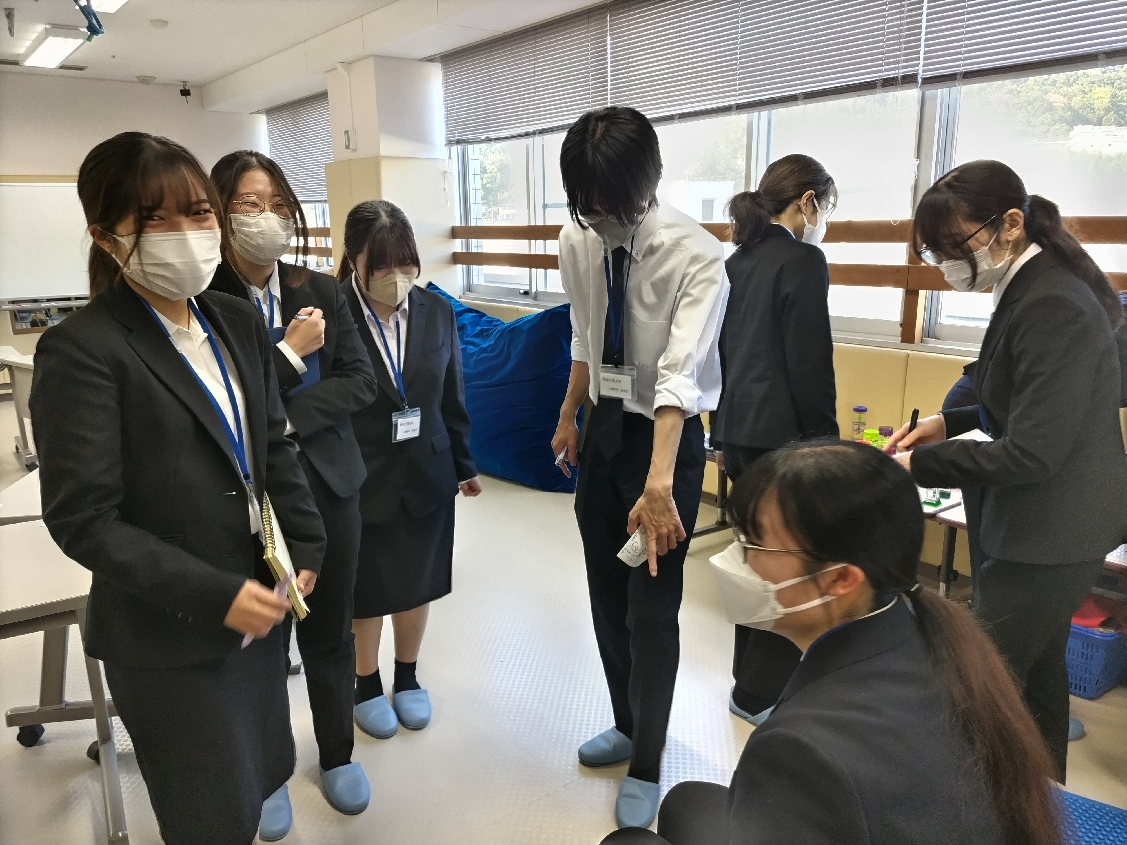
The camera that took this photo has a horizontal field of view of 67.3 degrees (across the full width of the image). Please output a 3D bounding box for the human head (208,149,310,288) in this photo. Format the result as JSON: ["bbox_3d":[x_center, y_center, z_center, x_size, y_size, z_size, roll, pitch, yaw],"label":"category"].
[{"bbox_3d":[-0.655,-0.443,1.823,0.200,0.290,0.210,-7,15,-25],"label":"human head"}]

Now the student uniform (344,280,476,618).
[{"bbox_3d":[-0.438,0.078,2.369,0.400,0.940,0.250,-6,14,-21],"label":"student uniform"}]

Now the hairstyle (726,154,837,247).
[{"bbox_3d":[0.573,-0.584,2.233,0.260,0.225,0.180,-4,14,-14],"label":"hairstyle"}]

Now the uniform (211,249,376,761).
[{"bbox_3d":[-0.631,0.259,2.008,0.430,1.230,0.280,-7,14,-23],"label":"uniform"}]

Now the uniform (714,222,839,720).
[{"bbox_3d":[0.577,0.139,2.392,0.270,1.350,0.390,-9,15,-31],"label":"uniform"}]

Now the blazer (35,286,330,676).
[{"bbox_3d":[-0.599,0.076,1.320,0.290,0.610,0.420,11,18,42],"label":"blazer"}]

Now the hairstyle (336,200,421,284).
[{"bbox_3d":[-0.471,-0.453,2.152,0.180,0.220,0.220,-9,27,-31],"label":"hairstyle"}]

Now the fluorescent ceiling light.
[{"bbox_3d":[-3.678,-2.686,6.079,0.246,0.080,1.278,-11,17,-37],"label":"fluorescent ceiling light"}]

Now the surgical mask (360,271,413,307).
[{"bbox_3d":[-0.431,-0.329,2.089,0.130,0.095,0.080,-10,34,-33],"label":"surgical mask"}]

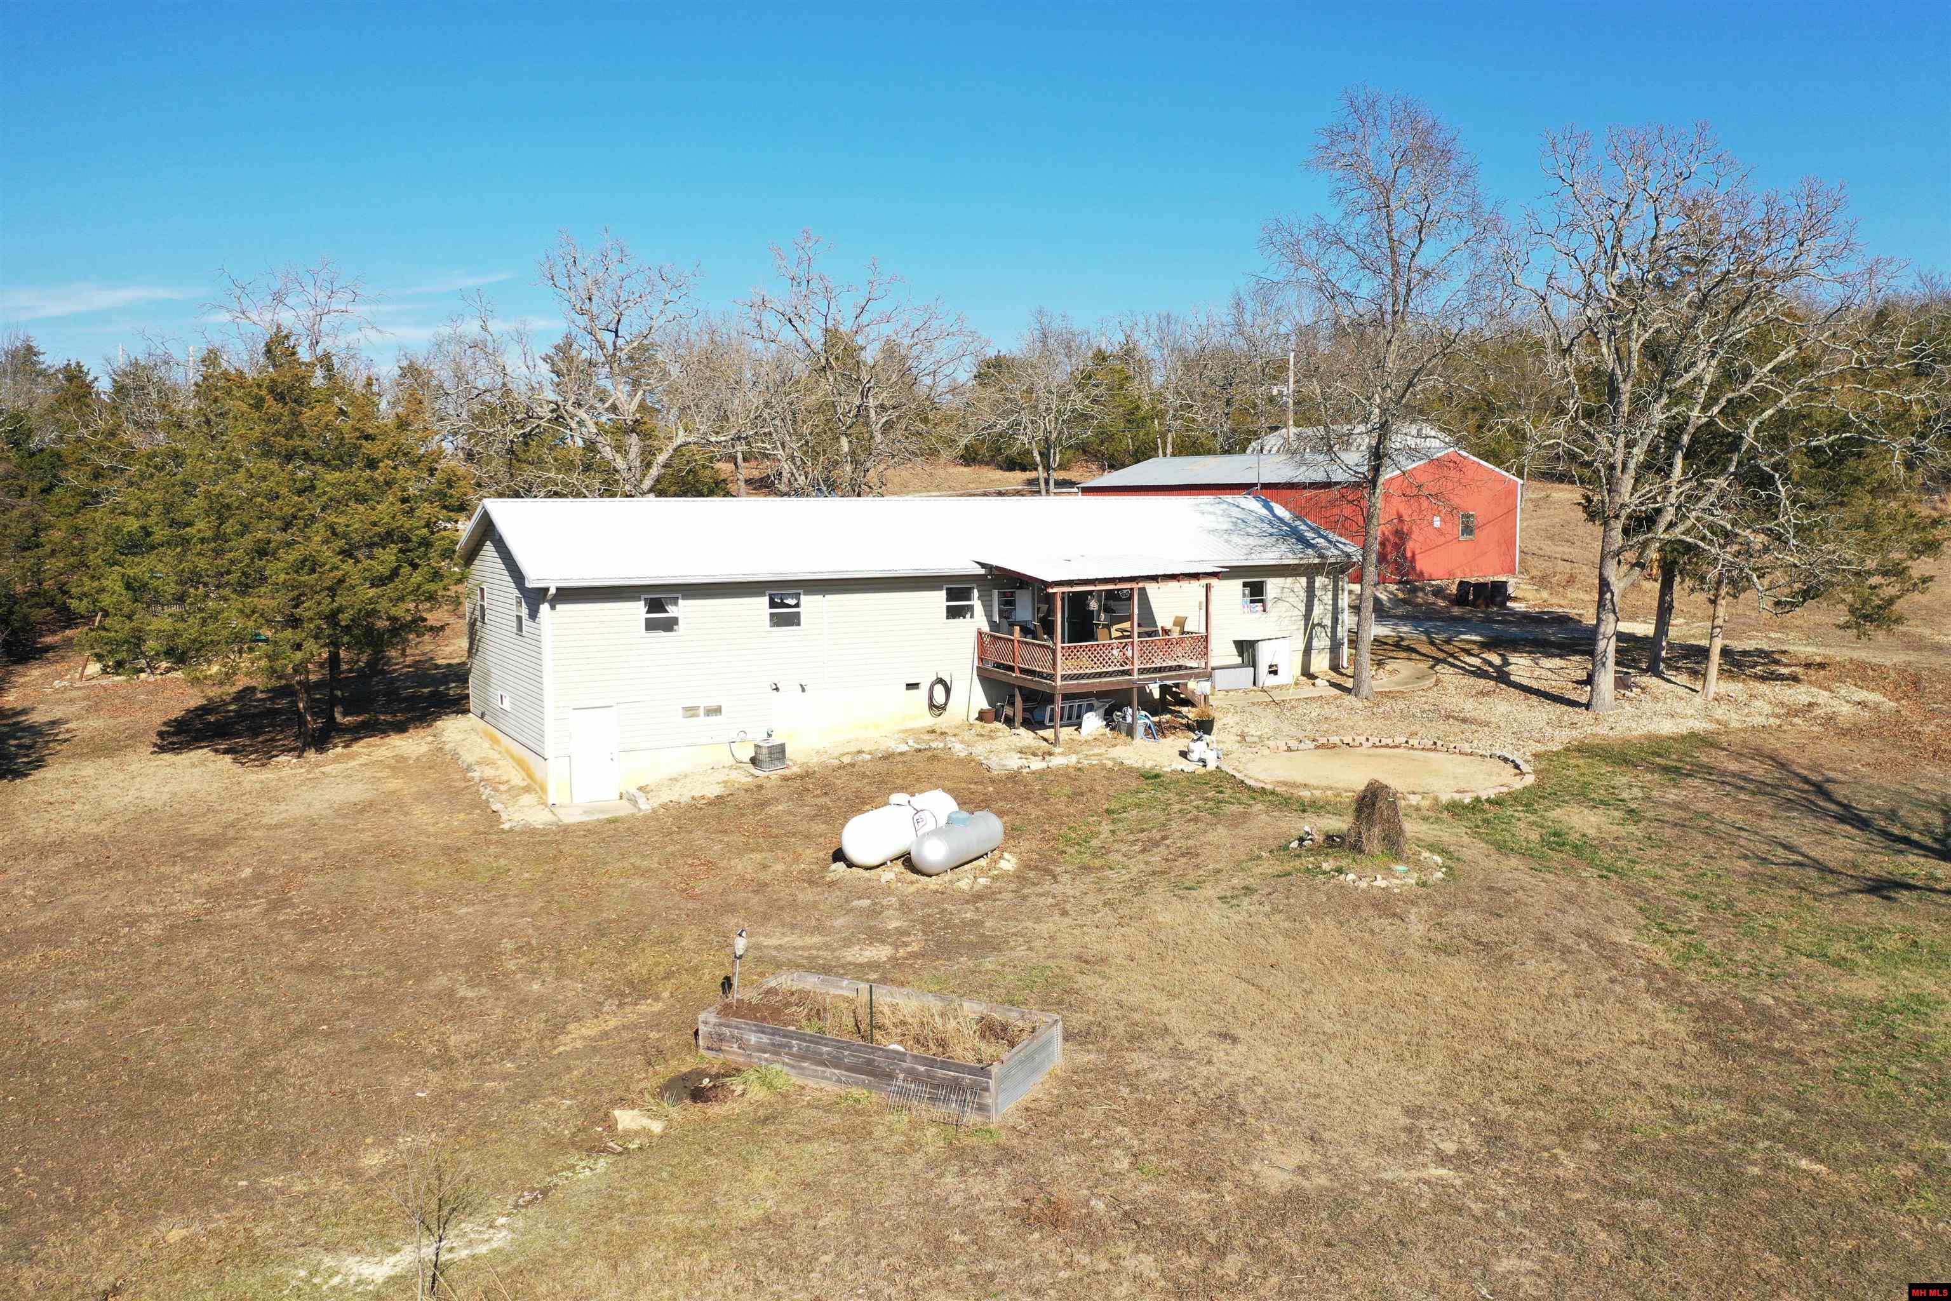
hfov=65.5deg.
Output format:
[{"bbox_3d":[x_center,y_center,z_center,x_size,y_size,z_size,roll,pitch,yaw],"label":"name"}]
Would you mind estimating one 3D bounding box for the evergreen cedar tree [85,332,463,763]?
[{"bbox_3d":[-17.762,-2.742,38.480,9.800,10.513,8.800,-3,6,-25],"label":"evergreen cedar tree"}]

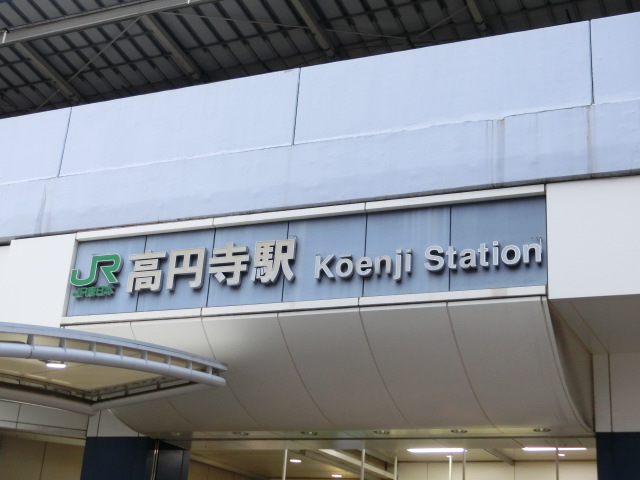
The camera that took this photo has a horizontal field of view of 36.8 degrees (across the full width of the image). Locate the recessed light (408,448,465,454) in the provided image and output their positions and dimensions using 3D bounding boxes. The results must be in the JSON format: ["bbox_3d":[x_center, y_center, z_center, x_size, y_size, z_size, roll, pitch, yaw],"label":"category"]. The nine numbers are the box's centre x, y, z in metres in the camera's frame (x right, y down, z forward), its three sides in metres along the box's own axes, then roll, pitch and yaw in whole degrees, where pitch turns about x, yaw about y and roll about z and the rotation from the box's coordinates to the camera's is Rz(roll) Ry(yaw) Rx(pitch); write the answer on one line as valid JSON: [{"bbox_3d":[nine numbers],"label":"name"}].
[{"bbox_3d":[2.093,3.751,17.193,1.050,0.070,0.280,-5,-23,22],"label":"recessed light"}]

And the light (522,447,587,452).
[{"bbox_3d":[3.966,3.520,16.262,1.050,0.070,0.280,-5,-23,22],"label":"light"}]

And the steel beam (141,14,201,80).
[{"bbox_3d":[-3.600,-4.789,23.305,0.220,0.240,2.475,-4,-27,20],"label":"steel beam"}]

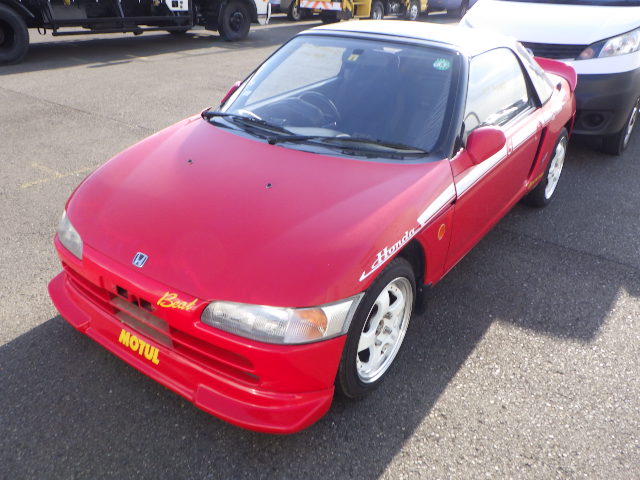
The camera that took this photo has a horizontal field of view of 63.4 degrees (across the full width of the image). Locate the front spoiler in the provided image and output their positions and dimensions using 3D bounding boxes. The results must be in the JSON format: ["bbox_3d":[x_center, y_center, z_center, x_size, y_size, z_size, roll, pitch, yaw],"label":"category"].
[{"bbox_3d":[-0.573,0.334,1.854,1.350,0.180,0.320,18,31,32],"label":"front spoiler"}]

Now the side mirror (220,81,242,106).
[{"bbox_3d":[-0.470,-0.765,2.804,0.170,0.135,0.120,18,31,32],"label":"side mirror"}]

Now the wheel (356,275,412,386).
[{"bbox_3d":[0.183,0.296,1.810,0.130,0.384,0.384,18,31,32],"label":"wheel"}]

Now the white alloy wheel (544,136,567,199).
[{"bbox_3d":[1.526,-0.493,3.475,0.130,0.410,0.410,18,31,32],"label":"white alloy wheel"}]

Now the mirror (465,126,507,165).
[{"bbox_3d":[0.662,-0.380,2.057,0.170,0.135,0.120,18,31,32],"label":"mirror"}]

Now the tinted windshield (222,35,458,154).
[{"bbox_3d":[0.104,-0.697,2.380,1.230,0.100,0.670,18,65,32],"label":"tinted windshield"}]

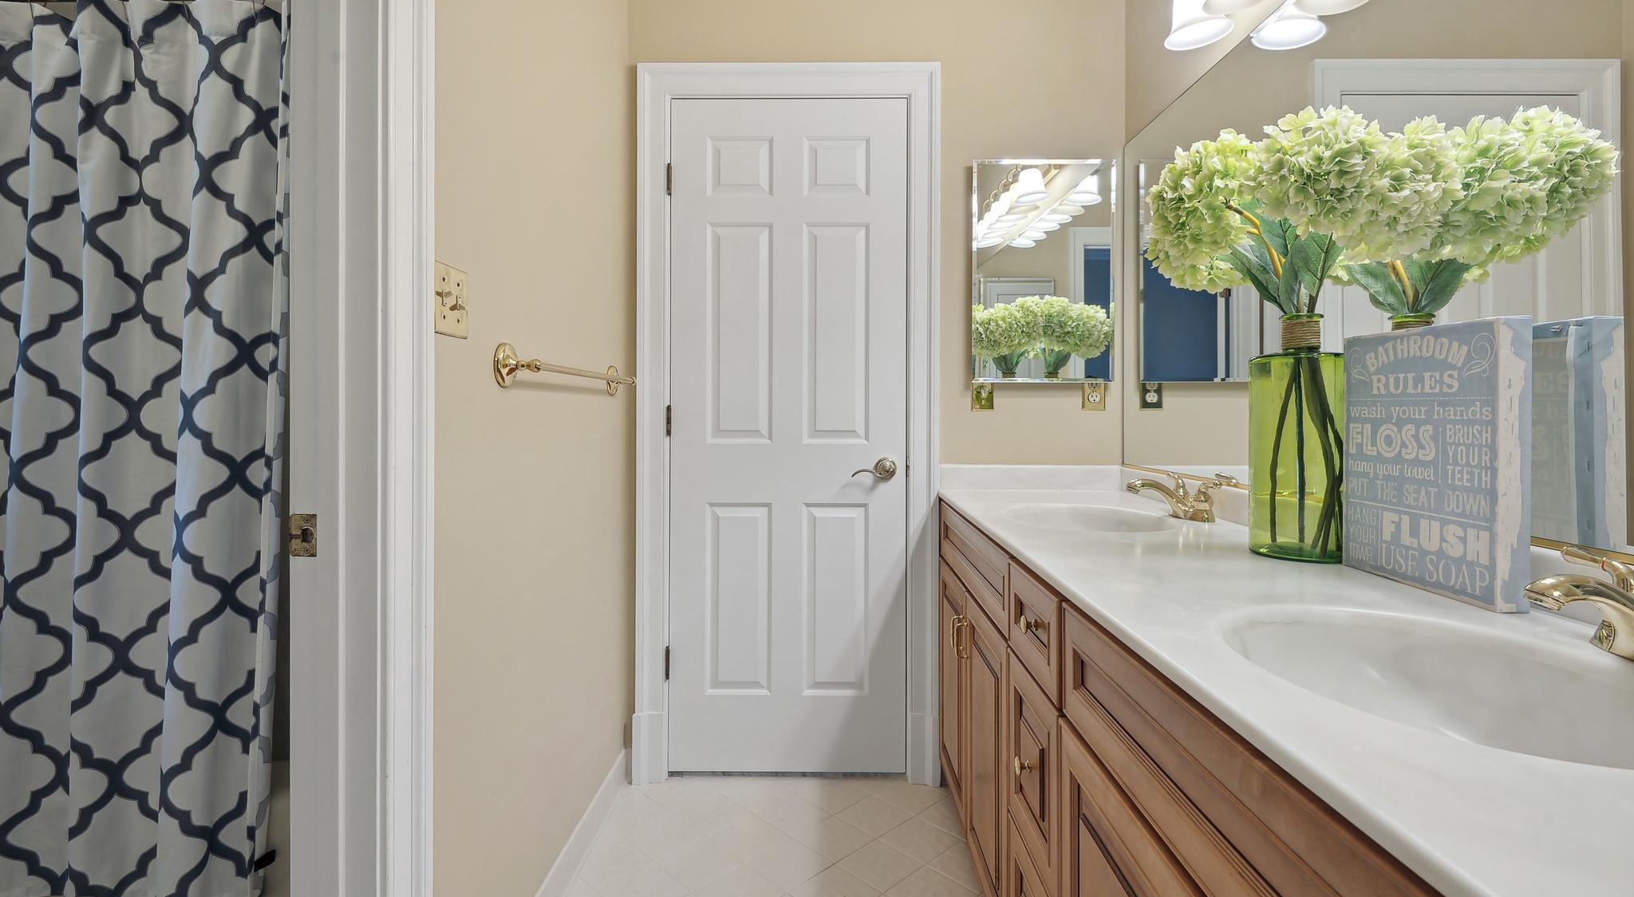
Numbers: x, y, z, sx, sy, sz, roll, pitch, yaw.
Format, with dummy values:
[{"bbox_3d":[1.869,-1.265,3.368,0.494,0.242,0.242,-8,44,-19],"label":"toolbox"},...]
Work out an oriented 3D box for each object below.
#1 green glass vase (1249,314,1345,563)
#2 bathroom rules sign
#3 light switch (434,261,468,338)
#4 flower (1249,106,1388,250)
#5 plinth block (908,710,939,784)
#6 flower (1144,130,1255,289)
[{"bbox_3d":[0.824,-0.024,1.237,0.147,0.408,0.147,0,1,0],"label":"green glass vase"},{"bbox_3d":[0.847,0.013,1.012,0.038,0.356,0.279,0,1,3],"label":"bathroom rules sign"},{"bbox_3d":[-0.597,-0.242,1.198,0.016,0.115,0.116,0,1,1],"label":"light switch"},{"bbox_3d":[0.743,-0.400,1.085,0.188,0.192,0.185,1,2,34],"label":"flower"},{"bbox_3d":[0.319,0.893,2.160,0.091,0.205,0.042,0,1,1],"label":"plinth block"},{"bbox_3d":[0.668,-0.412,1.255,0.185,0.245,0.190,1,2,24],"label":"flower"}]

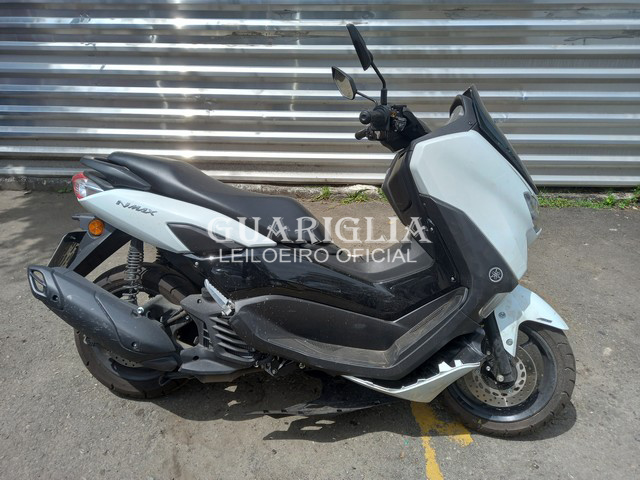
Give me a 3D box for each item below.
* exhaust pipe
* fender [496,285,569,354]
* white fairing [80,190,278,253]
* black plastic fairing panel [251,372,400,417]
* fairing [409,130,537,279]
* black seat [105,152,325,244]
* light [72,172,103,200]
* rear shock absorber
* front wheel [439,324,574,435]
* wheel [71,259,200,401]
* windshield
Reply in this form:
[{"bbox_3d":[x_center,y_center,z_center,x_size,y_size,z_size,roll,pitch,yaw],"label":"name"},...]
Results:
[{"bbox_3d":[-0.736,0.263,1.606,0.580,0.155,0.145,29,12,3],"label":"exhaust pipe"},{"bbox_3d":[0.683,0.258,1.550,0.285,0.235,0.185,4,12,14],"label":"fender"},{"bbox_3d":[-0.493,-0.065,1.560,0.739,0.207,0.113,3,7,9],"label":"white fairing"},{"bbox_3d":[0.020,0.562,1.669,0.520,0.080,0.180,0,21,-2],"label":"black plastic fairing panel"},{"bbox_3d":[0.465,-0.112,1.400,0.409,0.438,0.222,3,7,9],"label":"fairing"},{"bbox_3d":[-0.387,-0.155,1.662,0.820,0.296,0.315,3,7,9],"label":"black seat"},{"bbox_3d":[-0.834,-0.203,1.712,0.160,0.100,0.230,3,9,8],"label":"light"},{"bbox_3d":[-0.650,0.112,1.621,0.060,0.290,0.060,10,10,7],"label":"rear shock absorber"},{"bbox_3d":[0.620,0.447,1.605,0.484,0.484,0.110,4,12,14],"label":"front wheel"},{"bbox_3d":[-0.704,0.356,1.789,0.512,0.512,0.130,3,9,8],"label":"wheel"},{"bbox_3d":[0.566,-0.300,1.500,0.090,0.400,0.310,-32,3,12],"label":"windshield"}]

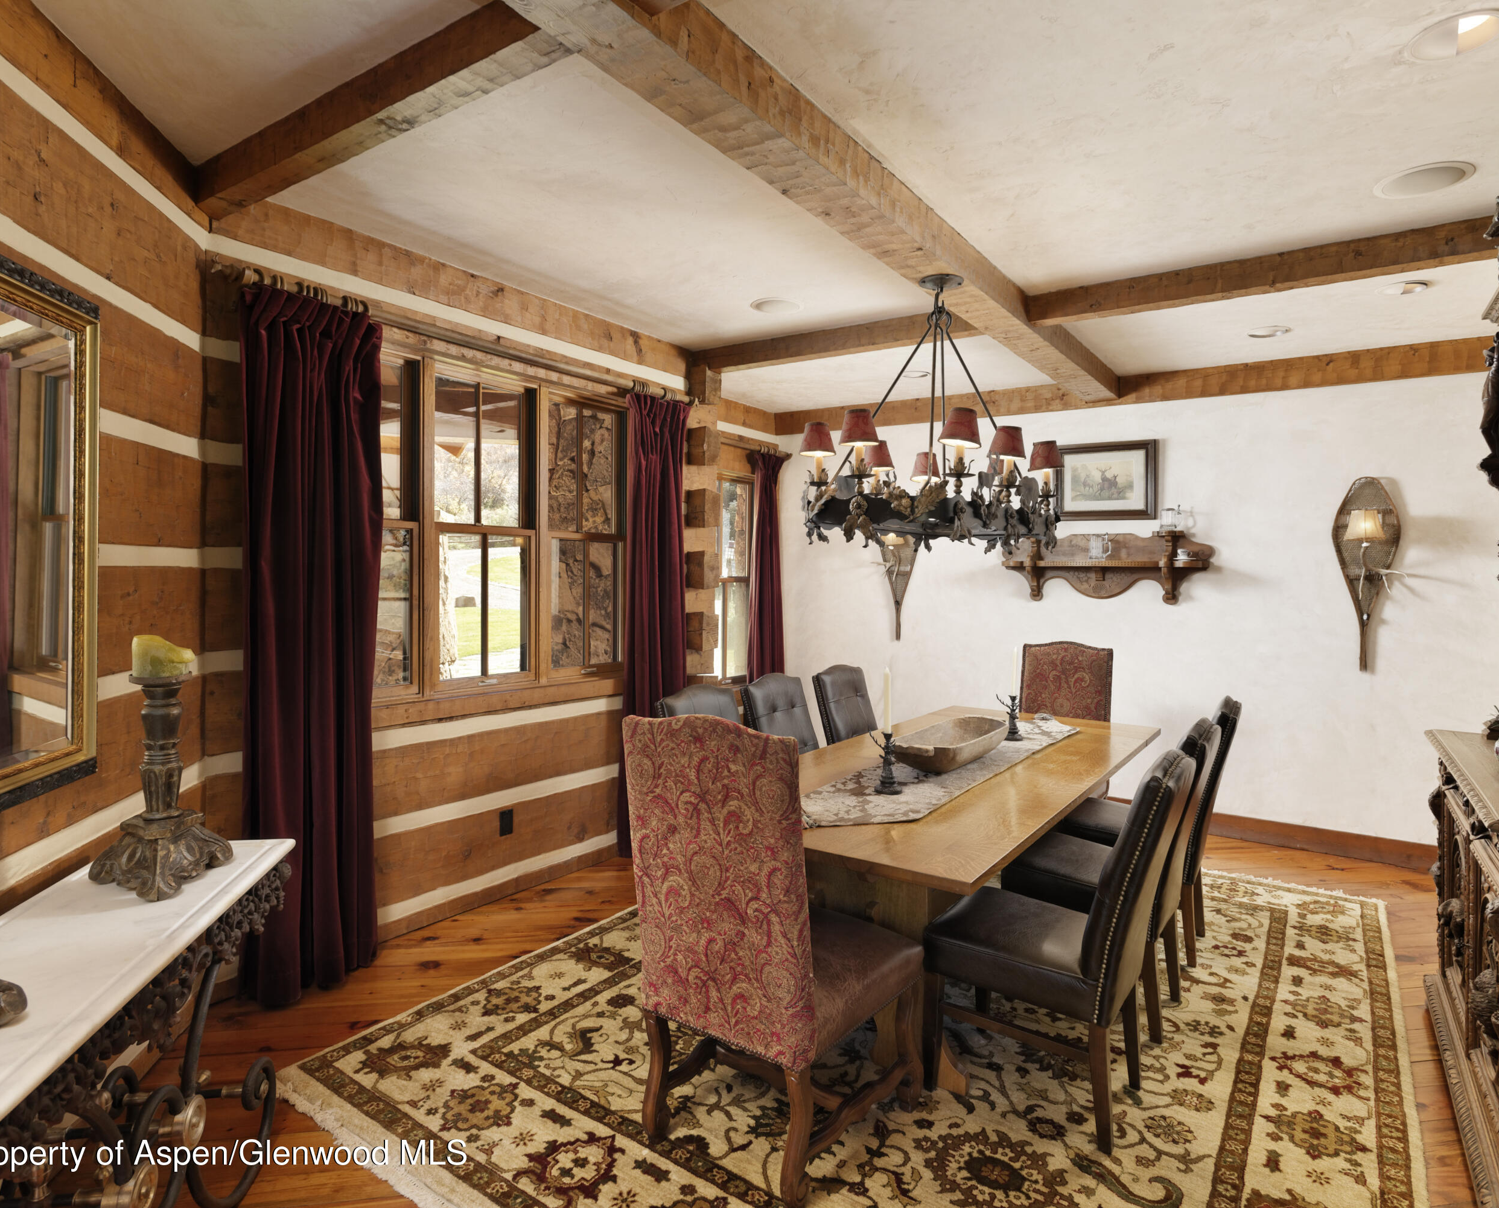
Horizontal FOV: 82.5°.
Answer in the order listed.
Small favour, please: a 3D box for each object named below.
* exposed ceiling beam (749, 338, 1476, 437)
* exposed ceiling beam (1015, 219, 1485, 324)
[{"bbox_3d":[2.081,-1.312,5.384,4.580,0.178,0.120,3,3,35],"label":"exposed ceiling beam"},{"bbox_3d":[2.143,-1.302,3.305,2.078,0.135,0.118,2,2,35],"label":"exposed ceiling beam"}]

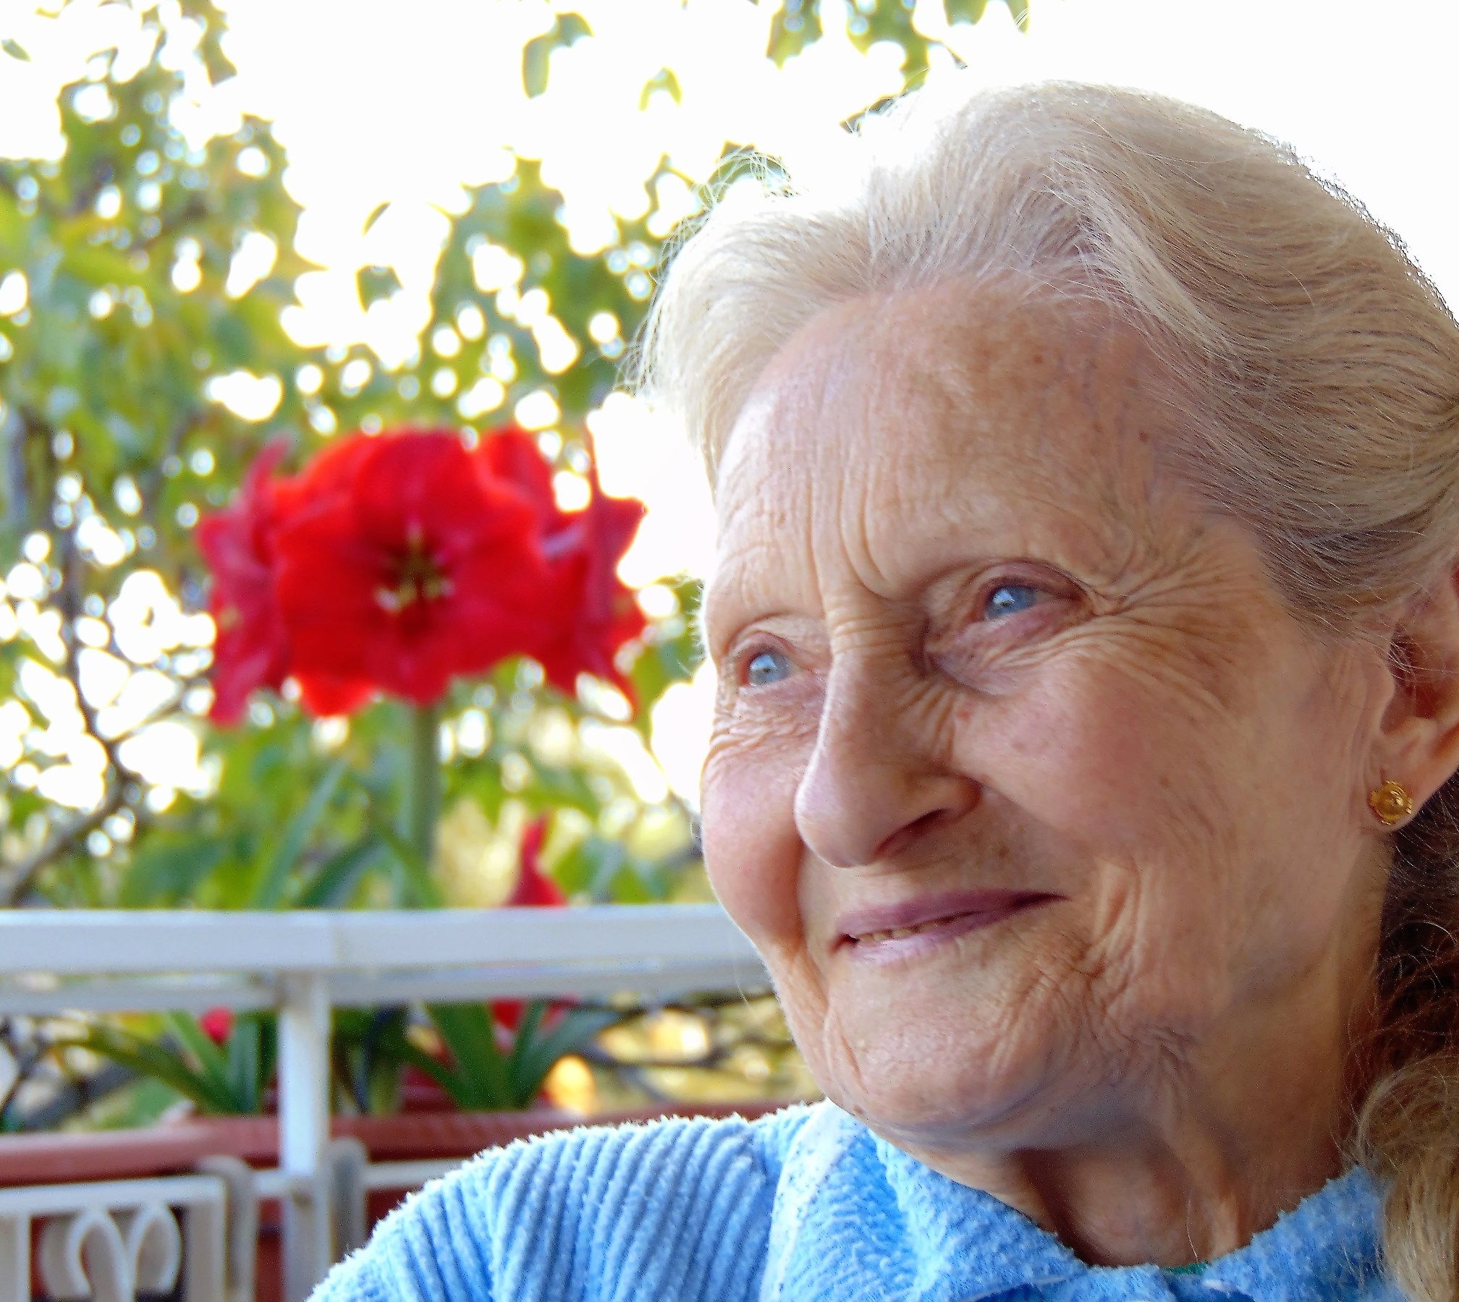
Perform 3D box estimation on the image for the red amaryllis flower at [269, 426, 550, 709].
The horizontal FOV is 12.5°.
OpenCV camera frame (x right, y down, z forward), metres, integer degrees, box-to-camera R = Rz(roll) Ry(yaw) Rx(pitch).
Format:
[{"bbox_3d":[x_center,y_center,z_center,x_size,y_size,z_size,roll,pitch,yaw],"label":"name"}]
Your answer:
[{"bbox_3d":[-0.189,-0.049,3.910,0.162,0.163,0.110,0,-2,-2],"label":"red amaryllis flower"}]

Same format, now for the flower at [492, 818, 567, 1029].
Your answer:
[{"bbox_3d":[-0.118,0.165,4.000,0.065,0.130,0.120,0,-2,-6],"label":"flower"}]

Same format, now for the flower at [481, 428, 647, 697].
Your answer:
[{"bbox_3d":[-0.102,-0.051,3.980,0.110,0.161,0.160,0,-2,-12],"label":"flower"}]

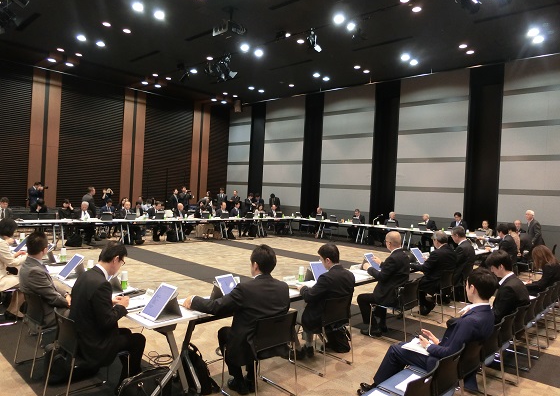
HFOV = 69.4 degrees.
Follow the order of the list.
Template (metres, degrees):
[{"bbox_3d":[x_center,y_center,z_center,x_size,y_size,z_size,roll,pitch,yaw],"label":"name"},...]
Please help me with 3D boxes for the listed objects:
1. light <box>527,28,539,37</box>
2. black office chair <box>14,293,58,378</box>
[{"bbox_3d":[6.820,-4.473,10.903,0.270,0.070,0.270,4,1,43],"label":"light"},{"bbox_3d":[-2.187,1.229,3.904,0.480,0.740,0.530,4,1,43],"label":"black office chair"}]

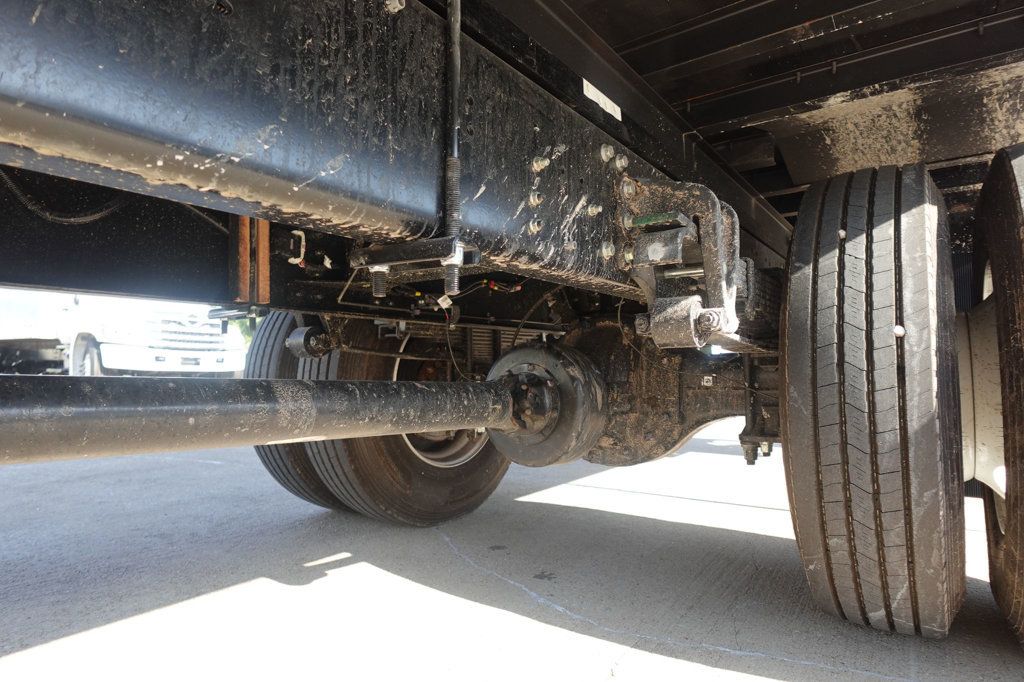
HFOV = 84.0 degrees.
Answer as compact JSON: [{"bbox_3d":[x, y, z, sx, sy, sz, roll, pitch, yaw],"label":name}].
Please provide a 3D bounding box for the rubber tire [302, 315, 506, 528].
[{"bbox_3d":[-0.320,0.178,2.232,0.275,1.035,1.040,-3,-3,36],"label":"rubber tire"}]

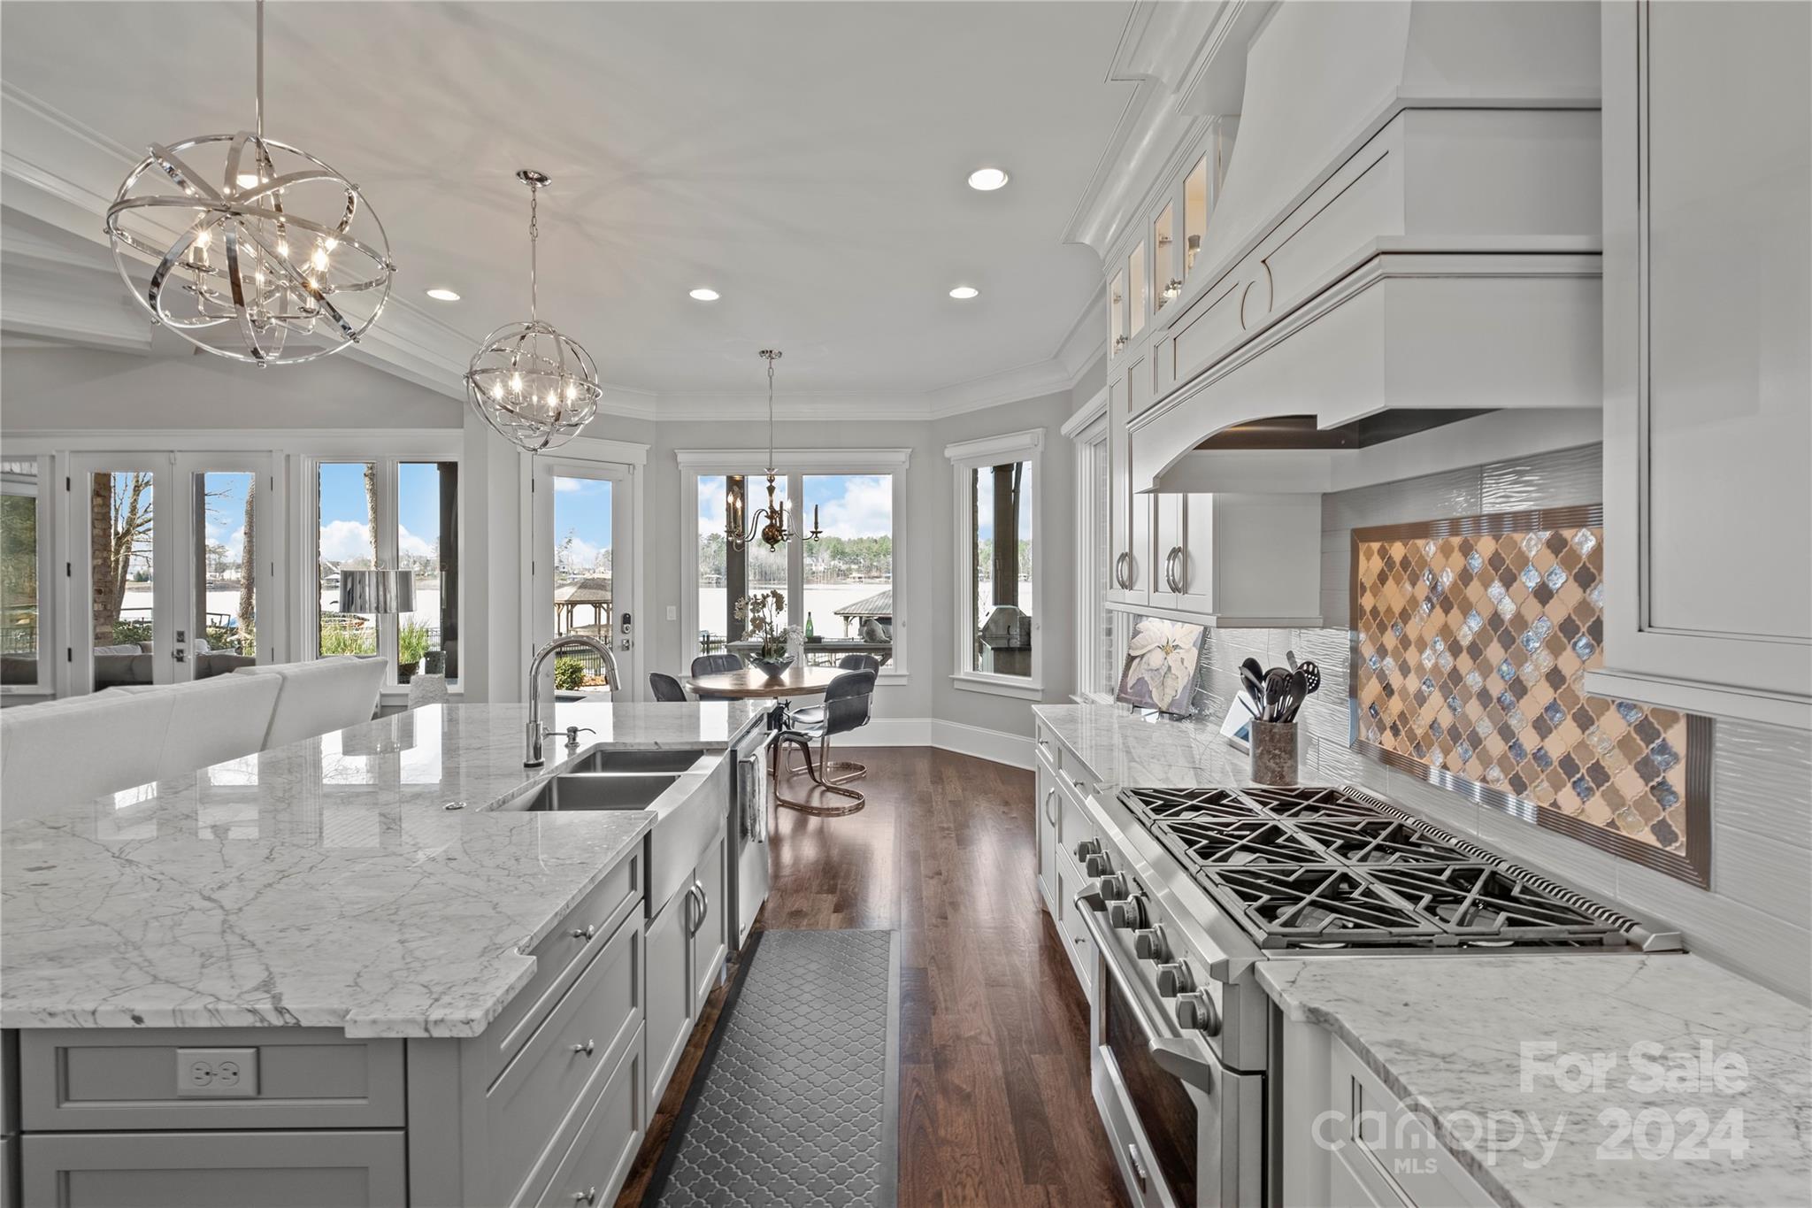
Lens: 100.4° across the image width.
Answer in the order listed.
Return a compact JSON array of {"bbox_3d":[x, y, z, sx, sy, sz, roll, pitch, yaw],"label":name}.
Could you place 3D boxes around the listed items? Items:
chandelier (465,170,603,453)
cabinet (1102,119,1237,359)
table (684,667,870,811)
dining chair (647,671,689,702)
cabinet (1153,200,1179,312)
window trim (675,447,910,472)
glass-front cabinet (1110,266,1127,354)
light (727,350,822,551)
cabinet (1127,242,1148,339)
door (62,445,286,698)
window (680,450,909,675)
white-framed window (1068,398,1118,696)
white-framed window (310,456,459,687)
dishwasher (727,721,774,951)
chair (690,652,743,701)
[{"bbox_3d":[-1.439,-1.139,2.941,0.490,1.075,0.490,0,2,0],"label":"chandelier"},{"bbox_3d":[1.050,-1.192,2.690,0.370,0.420,1.100,0,1,0],"label":"cabinet"},{"bbox_3d":[-0.950,0.921,5.350,1.220,0.750,1.220,0,1,0],"label":"table"},{"bbox_3d":[-1.401,0.898,5.231,0.570,0.840,0.540,-2,2,-37],"label":"dining chair"},{"bbox_3d":[1.035,-1.167,2.545,0.330,0.370,0.280,0,1,0],"label":"cabinet"},{"bbox_3d":[-0.993,-1.259,6.553,2.040,0.200,0.100,0,2,0],"label":"window trim"},{"bbox_3d":[1.012,-1.194,3.082,0.320,0.400,0.290,0,2,0],"label":"glass-front cabinet"},{"bbox_3d":[-0.950,-1.029,5.350,0.680,1.430,0.680,0,1,0],"label":"light"},{"bbox_3d":[1.014,-1.184,2.802,0.320,0.400,0.270,0,2,0],"label":"cabinet"},{"bbox_3d":[-5.676,0.051,5.850,1.640,2.460,0.100,0,1,0],"label":"door"},{"bbox_3d":[-0.981,-0.360,6.630,2.020,1.980,0.130,0,1,0],"label":"window"},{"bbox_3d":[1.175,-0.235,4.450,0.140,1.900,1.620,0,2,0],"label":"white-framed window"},{"bbox_3d":[-3.939,-0.243,5.697,1.090,1.740,0.140,0,2,0],"label":"white-framed window"},{"bbox_3d":[-0.901,0.921,3.110,0.620,0.800,0.600,0,1,0],"label":"dishwasher"},{"bbox_3d":[-1.351,0.850,5.750,0.500,0.860,0.580,-1,2,-44],"label":"chair"}]

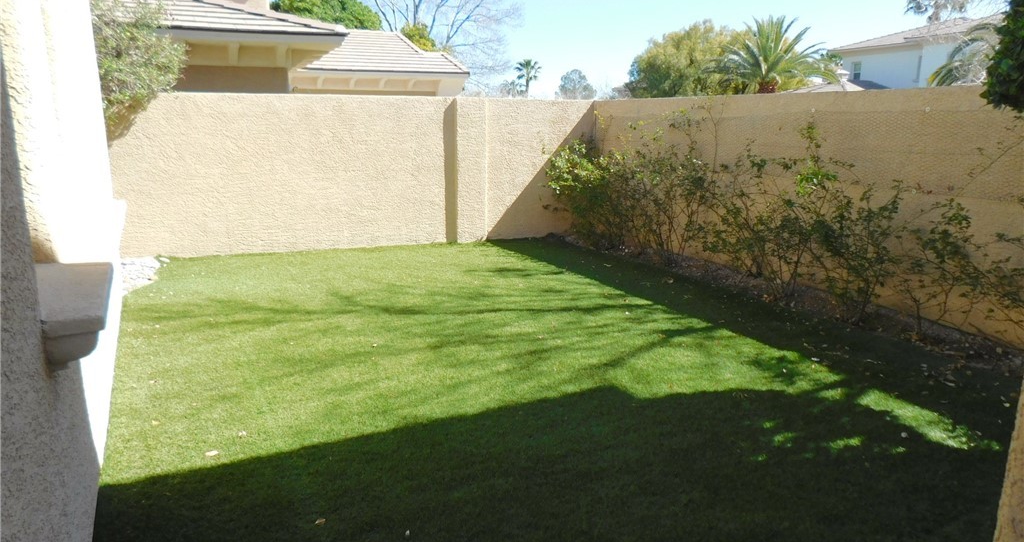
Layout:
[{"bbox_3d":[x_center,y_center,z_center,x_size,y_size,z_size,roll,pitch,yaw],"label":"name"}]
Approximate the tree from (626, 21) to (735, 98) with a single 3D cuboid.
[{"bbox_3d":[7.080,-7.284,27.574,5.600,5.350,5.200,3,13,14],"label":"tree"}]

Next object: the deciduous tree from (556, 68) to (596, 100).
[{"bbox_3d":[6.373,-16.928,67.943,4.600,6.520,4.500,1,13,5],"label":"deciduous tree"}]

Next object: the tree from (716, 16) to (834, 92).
[{"bbox_3d":[8.570,-5.960,22.747,4.300,4.880,4.200,5,13,20],"label":"tree"}]

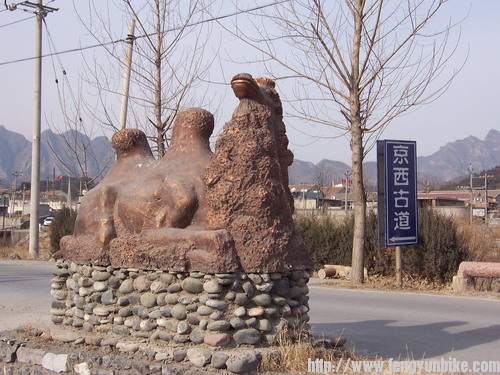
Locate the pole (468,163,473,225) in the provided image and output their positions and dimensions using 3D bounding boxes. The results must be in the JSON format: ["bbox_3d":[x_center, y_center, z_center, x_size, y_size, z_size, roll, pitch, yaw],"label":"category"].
[{"bbox_3d":[28.494,0.775,112.000,0.330,8.100,0.330,0,-1,0],"label":"pole"}]

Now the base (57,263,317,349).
[{"bbox_3d":[-0.860,1.335,10.500,2.850,0.780,1.420,-1,-1,32],"label":"base"}]

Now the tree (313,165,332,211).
[{"bbox_3d":[10.875,0.000,130.000,3.000,6.900,3.000,0,-1,0],"label":"tree"}]

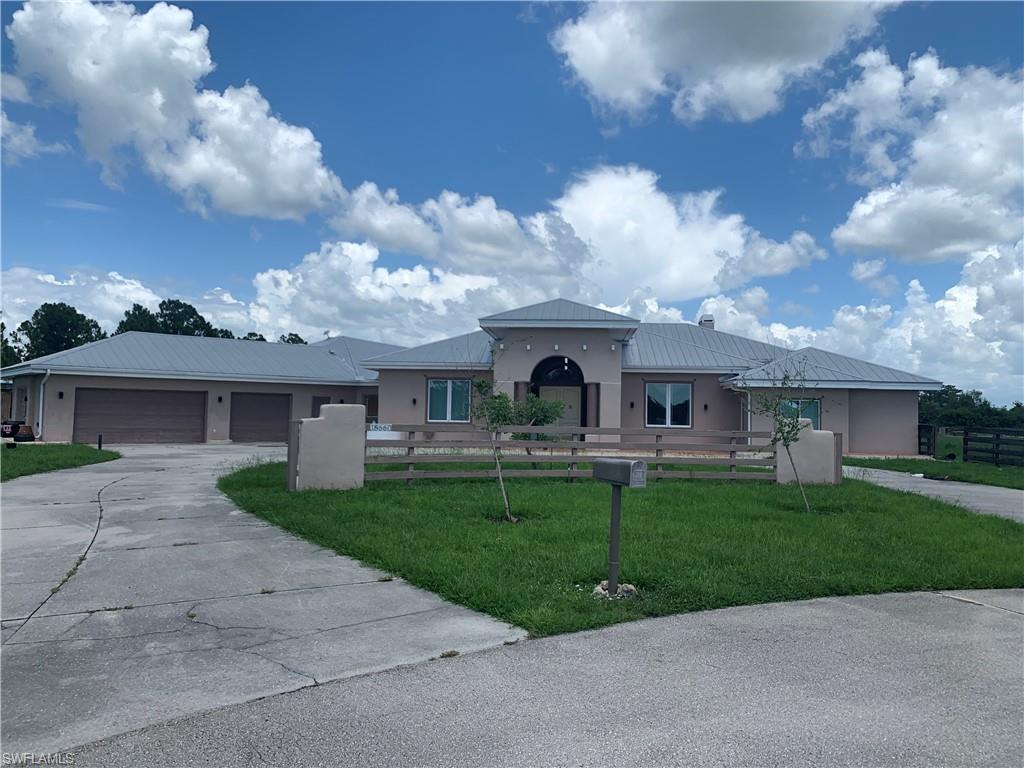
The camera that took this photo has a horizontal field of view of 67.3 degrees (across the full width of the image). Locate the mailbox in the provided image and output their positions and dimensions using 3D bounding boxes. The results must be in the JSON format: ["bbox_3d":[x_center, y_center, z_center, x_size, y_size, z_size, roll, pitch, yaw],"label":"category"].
[{"bbox_3d":[0.966,0.792,6.940,0.185,0.236,0.515,4,-4,-33],"label":"mailbox"}]

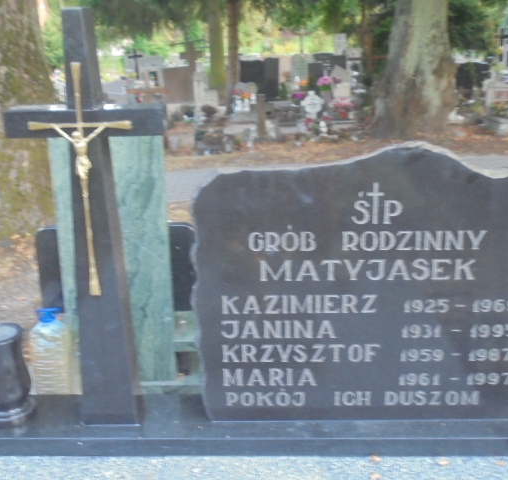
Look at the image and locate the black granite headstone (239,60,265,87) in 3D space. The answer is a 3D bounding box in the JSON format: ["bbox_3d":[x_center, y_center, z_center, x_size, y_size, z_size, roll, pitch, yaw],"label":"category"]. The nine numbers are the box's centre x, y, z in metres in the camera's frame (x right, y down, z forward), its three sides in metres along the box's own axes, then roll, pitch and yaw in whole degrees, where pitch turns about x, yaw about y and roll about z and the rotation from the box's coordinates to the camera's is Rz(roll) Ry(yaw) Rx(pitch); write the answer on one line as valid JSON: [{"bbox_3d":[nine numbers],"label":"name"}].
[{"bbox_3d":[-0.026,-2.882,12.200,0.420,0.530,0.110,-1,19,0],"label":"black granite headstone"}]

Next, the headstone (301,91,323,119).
[{"bbox_3d":[0.816,-1.890,9.800,0.330,0.390,0.080,-1,19,0],"label":"headstone"}]

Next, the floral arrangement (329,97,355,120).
[{"bbox_3d":[1.233,-1.853,9.900,0.360,0.340,0.320,-1,19,0],"label":"floral arrangement"}]

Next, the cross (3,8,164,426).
[{"bbox_3d":[-0.433,-0.024,1.977,0.430,1.200,0.115,0,19,3],"label":"cross"}]

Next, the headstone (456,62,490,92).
[{"bbox_3d":[3.887,-2.847,12.500,0.640,0.600,0.120,1,20,6],"label":"headstone"}]

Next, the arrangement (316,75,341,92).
[{"bbox_3d":[1.198,-2.517,11.300,0.380,0.290,0.300,-1,19,0],"label":"arrangement"}]

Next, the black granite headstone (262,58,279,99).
[{"bbox_3d":[0.299,-2.775,12.000,0.310,0.720,0.110,-1,19,0],"label":"black granite headstone"}]

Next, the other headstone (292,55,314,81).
[{"bbox_3d":[0.892,-3.222,13.200,0.420,0.530,0.110,-1,19,0],"label":"other headstone"}]

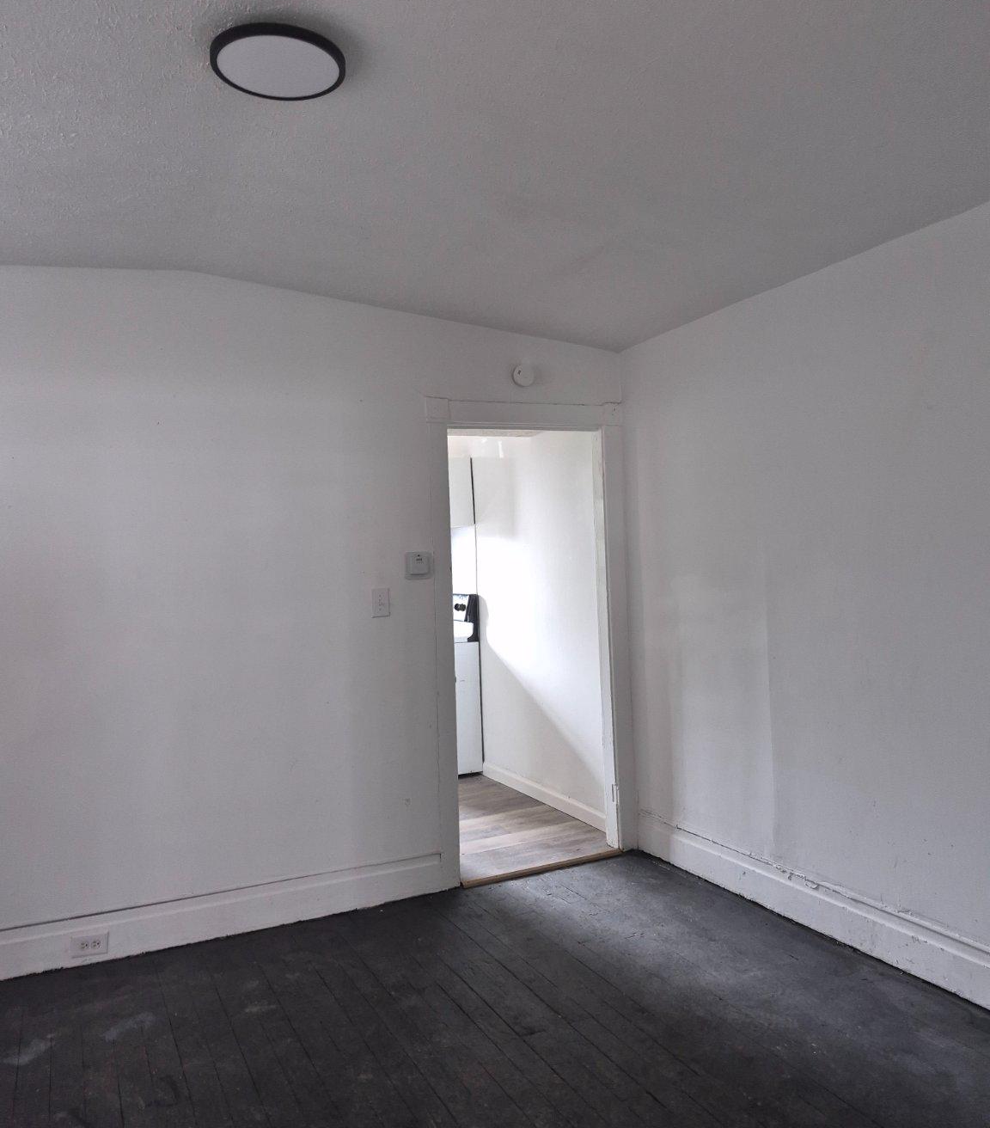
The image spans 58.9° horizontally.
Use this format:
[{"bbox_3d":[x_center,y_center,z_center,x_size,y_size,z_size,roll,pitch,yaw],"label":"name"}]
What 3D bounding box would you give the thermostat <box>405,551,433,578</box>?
[{"bbox_3d":[-0.331,0.003,3.830,0.123,0.118,0.028,-2,0,-26],"label":"thermostat"}]

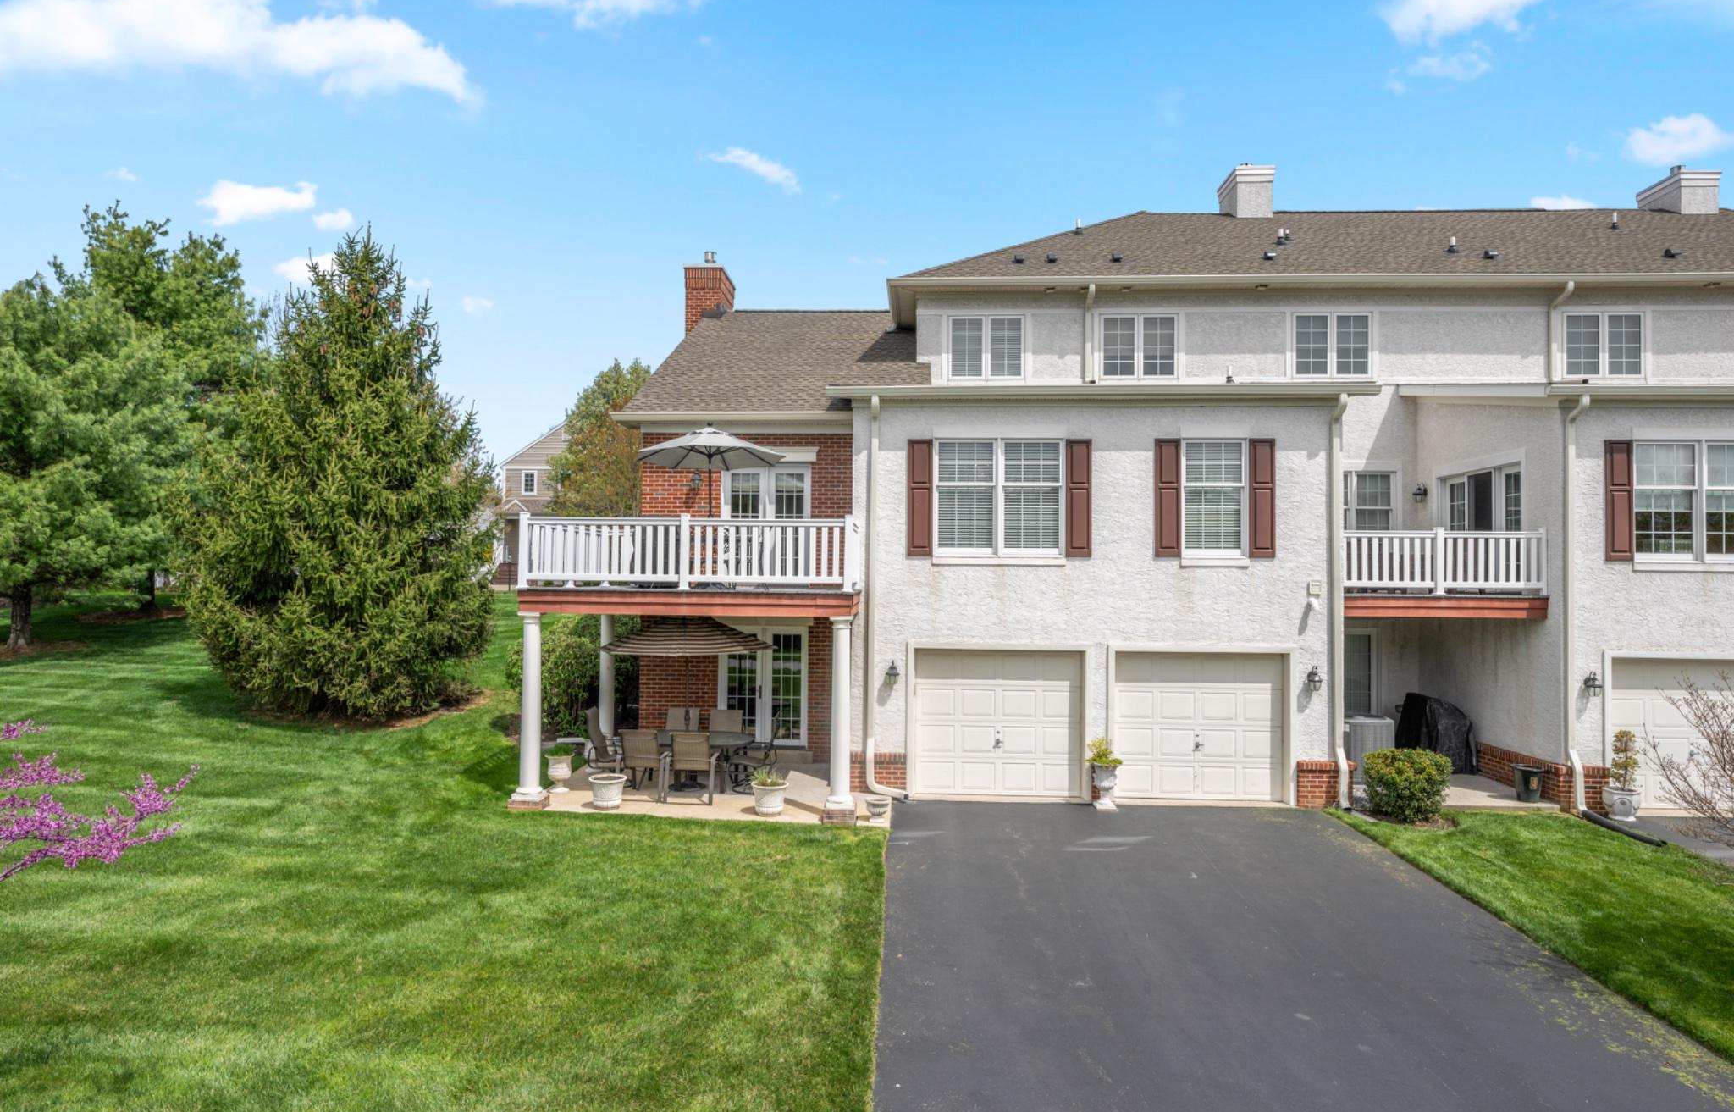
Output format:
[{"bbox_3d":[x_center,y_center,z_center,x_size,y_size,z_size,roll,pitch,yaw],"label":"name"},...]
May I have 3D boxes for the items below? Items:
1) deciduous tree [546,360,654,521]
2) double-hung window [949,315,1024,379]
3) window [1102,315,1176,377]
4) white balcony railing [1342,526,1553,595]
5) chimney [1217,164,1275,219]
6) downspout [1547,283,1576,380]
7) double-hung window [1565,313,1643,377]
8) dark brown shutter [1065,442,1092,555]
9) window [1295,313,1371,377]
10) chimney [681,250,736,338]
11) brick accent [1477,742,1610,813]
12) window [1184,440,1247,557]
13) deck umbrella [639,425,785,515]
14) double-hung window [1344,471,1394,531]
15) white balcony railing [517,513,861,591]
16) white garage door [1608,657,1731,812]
[{"bbox_3d":[-6.791,-1.426,26.381,5.000,8.516,5.000,0,-1,3],"label":"deciduous tree"},{"bbox_3d":[2.220,-3.858,16.984,1.398,1.224,0.130,0,-1,2],"label":"double-hung window"},{"bbox_3d":[5.010,-3.882,16.883,1.432,1.194,0.120,0,-1,3],"label":"window"},{"bbox_3d":[8.130,0.078,12.956,2.868,0.946,0.120,0,-1,3],"label":"white balcony railing"},{"bbox_3d":[9.335,-8.712,22.524,0.923,1.331,1.340,0,-1,3],"label":"chimney"},{"bbox_3d":[12.006,-3.893,15.857,0.140,1.615,0.450,0,-1,3],"label":"downspout"},{"bbox_3d":[13.270,-3.792,16.517,1.417,1.183,0.130,0,-1,2],"label":"double-hung window"},{"bbox_3d":[3.053,-0.830,13.219,0.376,1.712,0.050,0,-1,3],"label":"dark brown shutter"},{"bbox_3d":[8.516,-3.852,16.726,1.381,1.170,0.120,0,-1,3],"label":"window"},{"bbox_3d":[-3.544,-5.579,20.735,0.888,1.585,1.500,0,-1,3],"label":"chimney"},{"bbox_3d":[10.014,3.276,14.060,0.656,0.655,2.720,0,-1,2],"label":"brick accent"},{"bbox_3d":[4.975,-0.820,13.145,0.894,1.682,0.130,0,-1,2],"label":"window"},{"bbox_3d":[-2.334,-0.775,13.642,2.264,2.376,2.264,0,-1,3],"label":"deck umbrella"},{"bbox_3d":[8.863,-0.809,16.176,0.878,1.373,0.100,0,-1,3],"label":"double-hung window"},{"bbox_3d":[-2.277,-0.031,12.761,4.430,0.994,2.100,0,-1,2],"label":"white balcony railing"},{"bbox_3d":[11.347,2.441,12.592,2.400,2.083,0.080,0,-1,3],"label":"white garage door"}]

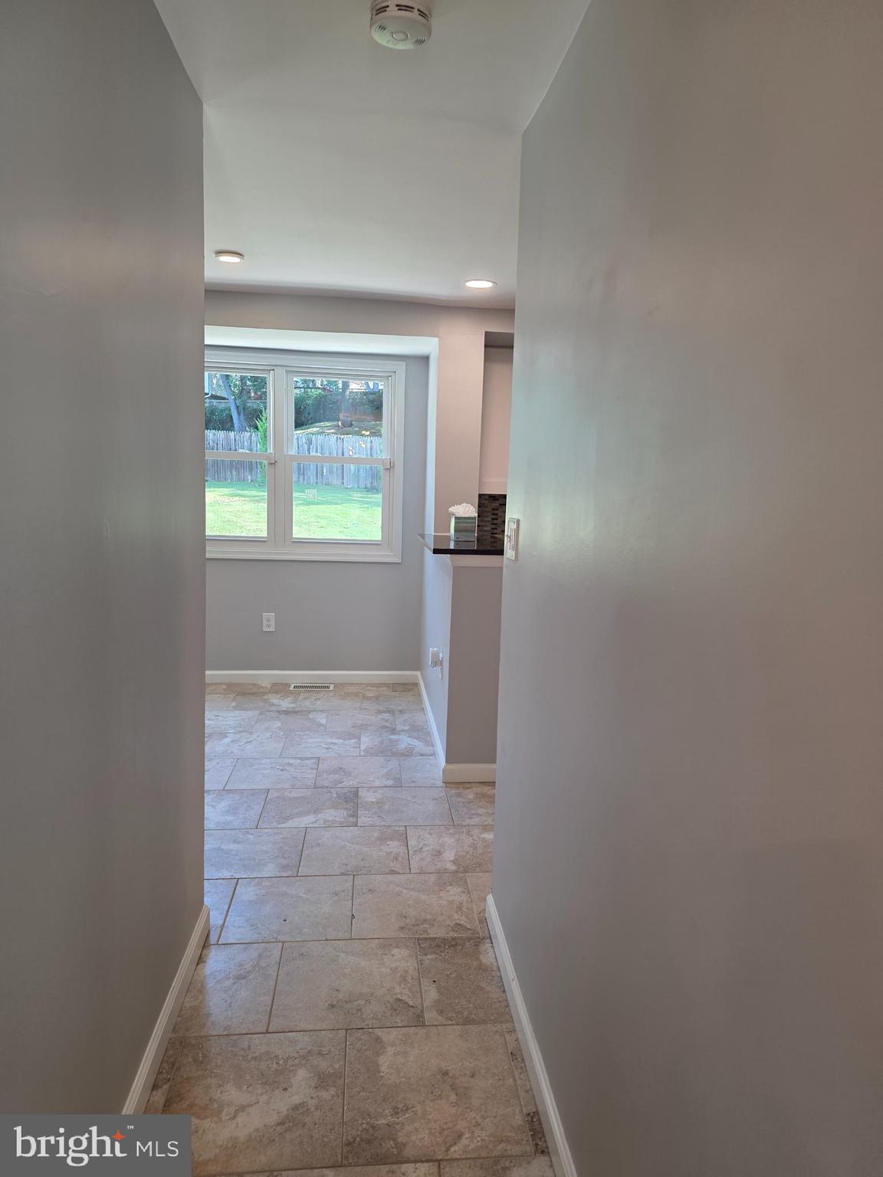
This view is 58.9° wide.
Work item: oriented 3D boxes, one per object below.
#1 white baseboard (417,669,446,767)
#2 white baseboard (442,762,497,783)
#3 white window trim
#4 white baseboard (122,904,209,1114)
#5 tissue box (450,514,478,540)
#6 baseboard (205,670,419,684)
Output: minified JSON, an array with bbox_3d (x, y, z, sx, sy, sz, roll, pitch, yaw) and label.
[{"bbox_3d":[-0.071,0.744,4.544,0.016,0.087,1.790,1,8,-5],"label":"white baseboard"},{"bbox_3d":[0.147,0.868,3.680,0.280,0.087,0.016,1,8,-5],"label":"white baseboard"},{"bbox_3d":[-1.016,-0.851,5.136,1.530,1.325,0.060,1,8,-5],"label":"white window trim"},{"bbox_3d":[-0.681,1.083,1.927,0.016,0.087,1.000,1,8,-5],"label":"white baseboard"},{"bbox_3d":[0.112,-0.306,3.953,0.120,0.125,0.122,1,8,-5],"label":"tissue box"},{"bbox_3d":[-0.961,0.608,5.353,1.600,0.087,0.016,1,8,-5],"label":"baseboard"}]

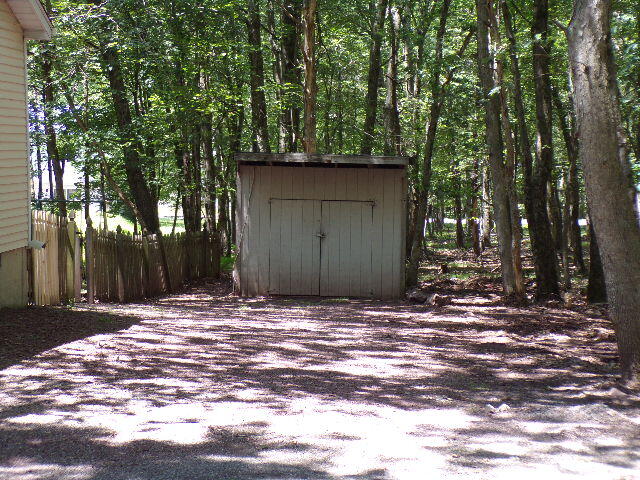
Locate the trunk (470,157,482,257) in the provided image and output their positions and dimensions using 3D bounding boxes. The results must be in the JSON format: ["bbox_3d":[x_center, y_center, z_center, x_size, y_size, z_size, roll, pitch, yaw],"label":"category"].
[{"bbox_3d":[5.135,-1.095,44.890,0.290,3.280,0.270,-2,4,0],"label":"trunk"}]

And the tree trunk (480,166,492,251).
[{"bbox_3d":[5.820,-1.205,47.899,0.260,3.010,0.250,-1,4,0],"label":"tree trunk"}]

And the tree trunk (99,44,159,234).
[{"bbox_3d":[-3.884,-1.949,28.363,0.450,4.210,0.420,-14,4,0],"label":"tree trunk"}]

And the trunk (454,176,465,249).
[{"bbox_3d":[4.877,-0.961,47.916,0.250,2.530,0.240,-2,4,0],"label":"trunk"}]

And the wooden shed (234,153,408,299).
[{"bbox_3d":[-0.108,-0.356,26.690,3.200,2.680,2.600,0,4,-6],"label":"wooden shed"}]

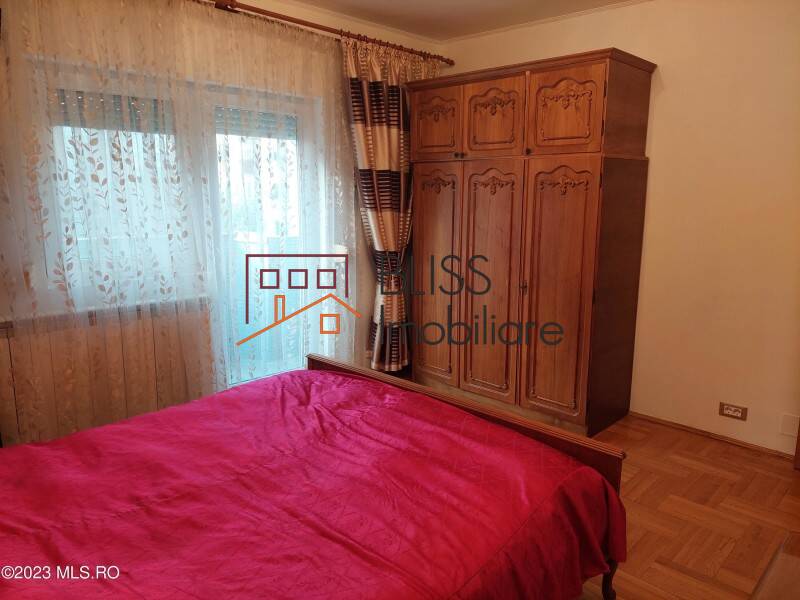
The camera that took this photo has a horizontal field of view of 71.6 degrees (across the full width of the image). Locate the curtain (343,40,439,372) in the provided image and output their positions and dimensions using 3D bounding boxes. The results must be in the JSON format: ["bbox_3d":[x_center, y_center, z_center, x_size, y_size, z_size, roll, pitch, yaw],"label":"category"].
[{"bbox_3d":[-0.041,-0.591,4.126,0.175,2.347,0.912,10,15,44],"label":"curtain"}]

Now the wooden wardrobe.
[{"bbox_3d":[0.796,-0.383,3.862,1.533,2.202,0.592,10,15,44],"label":"wooden wardrobe"}]

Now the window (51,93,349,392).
[{"bbox_3d":[-1.062,-0.280,3.359,0.126,1.824,1.794,10,15,44],"label":"window"}]

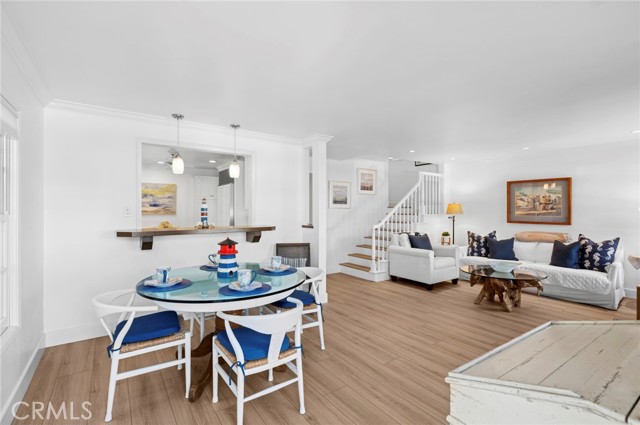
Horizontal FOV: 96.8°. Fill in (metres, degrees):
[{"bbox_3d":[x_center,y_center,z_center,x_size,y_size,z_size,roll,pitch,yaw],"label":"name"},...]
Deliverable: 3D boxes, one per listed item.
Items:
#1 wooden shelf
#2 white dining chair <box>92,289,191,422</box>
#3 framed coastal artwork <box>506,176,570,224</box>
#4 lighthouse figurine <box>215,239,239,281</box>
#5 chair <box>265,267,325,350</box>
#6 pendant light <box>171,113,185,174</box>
[{"bbox_3d":[-1.381,0.305,3.511,1.820,0.195,0.320,0,0,-37],"label":"wooden shelf"},{"bbox_3d":[-1.237,0.910,2.005,0.540,0.760,0.550,0,0,-34],"label":"white dining chair"},{"bbox_3d":[4.064,-0.196,5.336,0.040,0.840,1.000,0,1,-36],"label":"framed coastal artwork"},{"bbox_3d":[-0.770,0.377,2.390,0.175,0.330,0.175,0,0,-35],"label":"lighthouse figurine"},{"bbox_3d":[-0.275,0.955,2.814,0.540,0.760,0.560,0,1,-34],"label":"chair"},{"bbox_3d":[-1.624,-0.768,3.270,0.140,0.670,0.140,0,1,-36],"label":"pendant light"}]

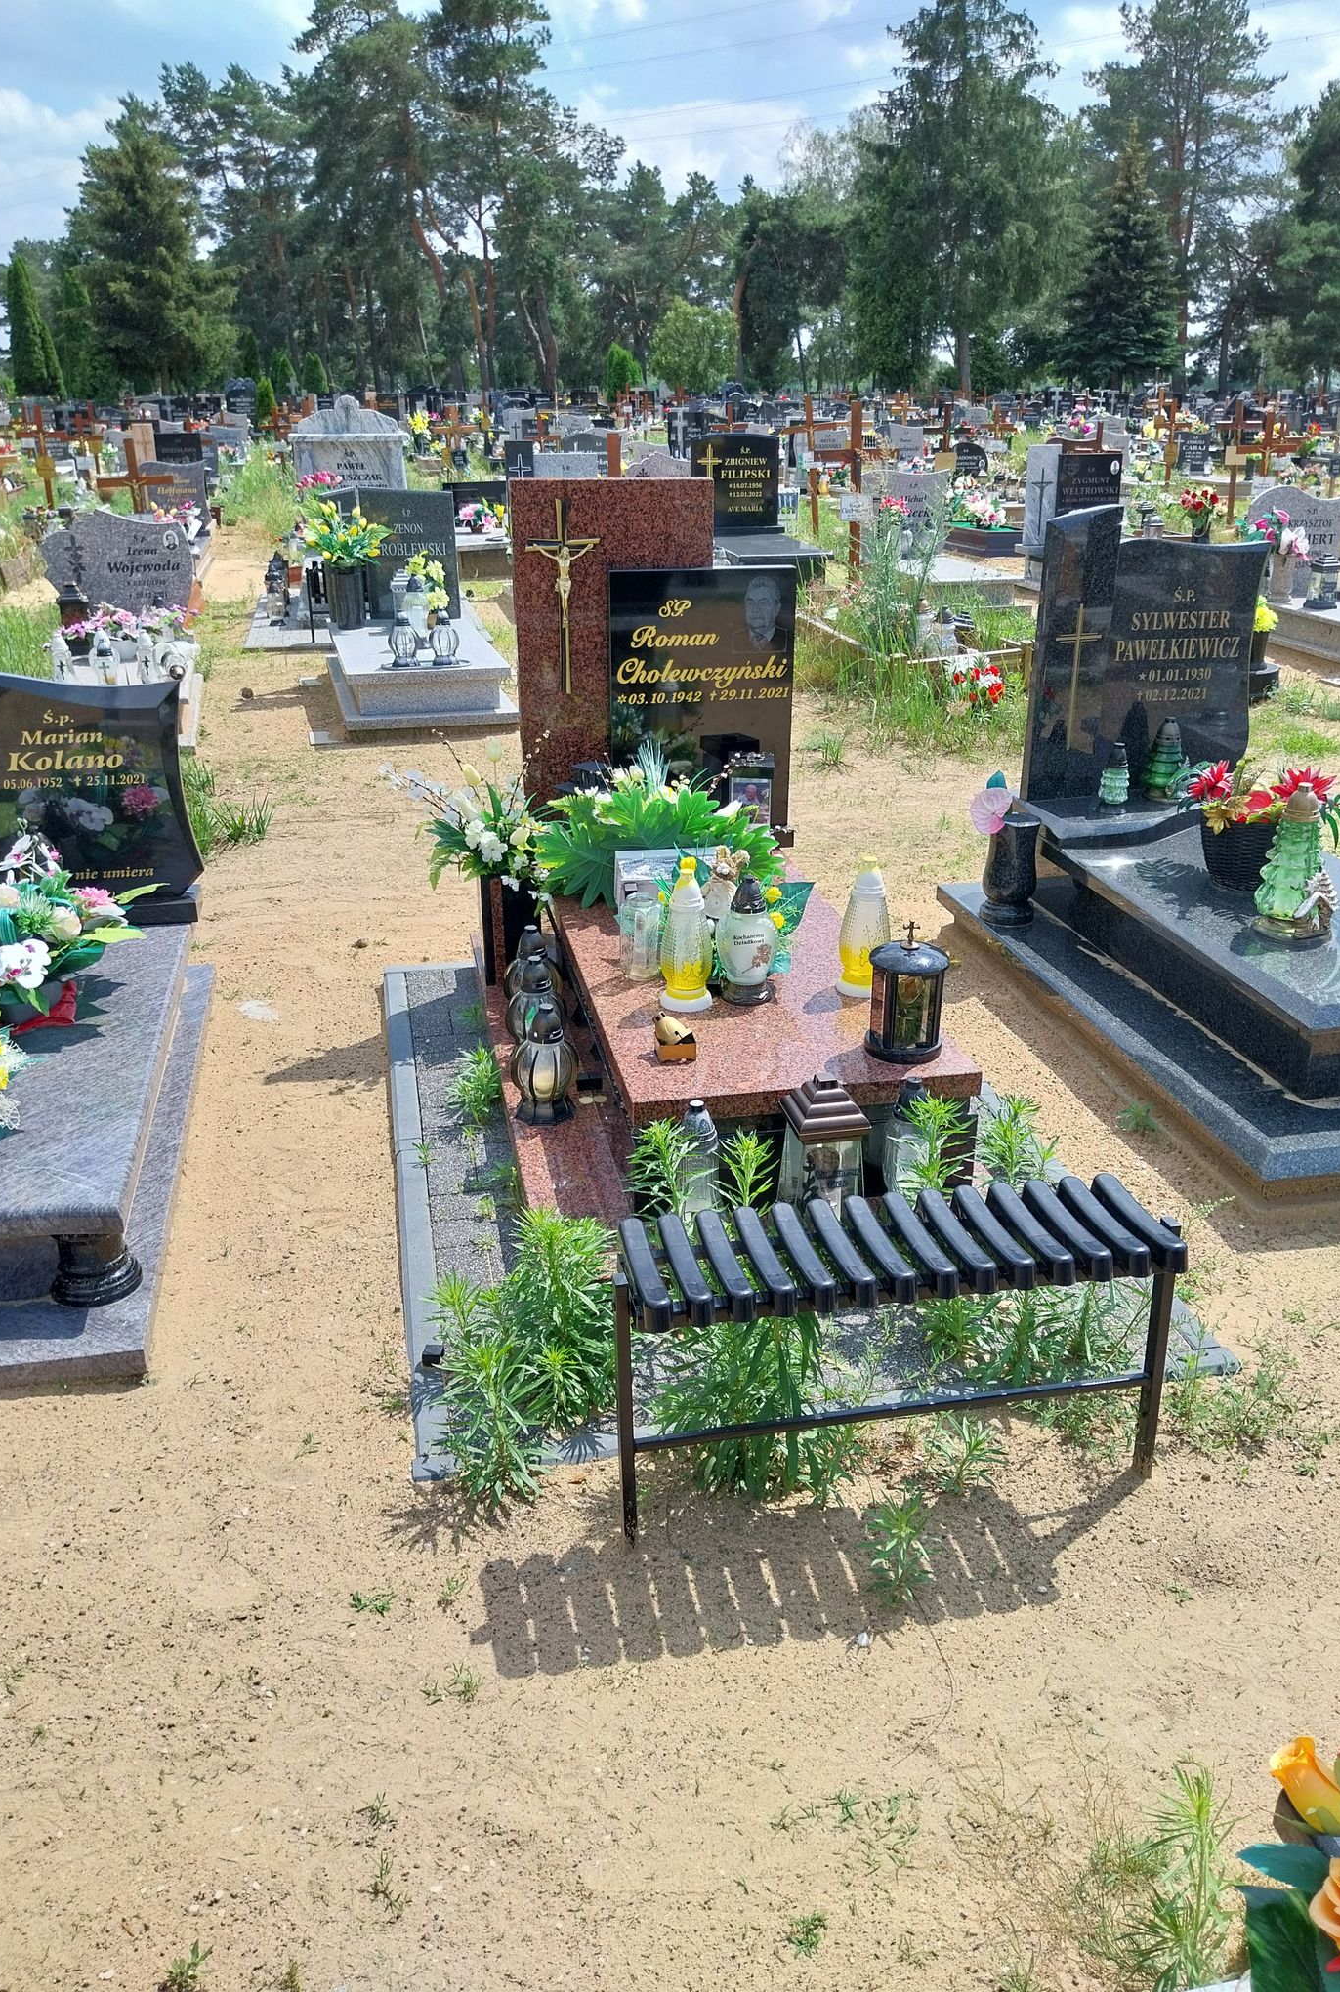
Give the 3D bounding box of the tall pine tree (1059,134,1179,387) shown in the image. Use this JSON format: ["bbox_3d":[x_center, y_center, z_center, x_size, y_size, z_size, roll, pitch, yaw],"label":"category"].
[{"bbox_3d":[16.078,-25.049,52.177,4.180,8.990,4.180,6,24,14],"label":"tall pine tree"}]

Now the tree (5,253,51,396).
[{"bbox_3d":[-17.647,-17.750,40.963,1.248,4.677,1.248,-9,24,-20],"label":"tree"}]

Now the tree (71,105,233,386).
[{"bbox_3d":[-15.747,-21.608,44.687,4.618,8.908,4.618,-7,24,-16],"label":"tree"}]

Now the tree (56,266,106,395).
[{"bbox_3d":[-18.898,-20.611,47.365,1.630,4.530,1.630,6,24,14],"label":"tree"}]

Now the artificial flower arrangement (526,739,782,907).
[{"bbox_3d":[-0.037,-0.428,3.668,0.570,0.310,0.380,-4,23,-10],"label":"artificial flower arrangement"}]

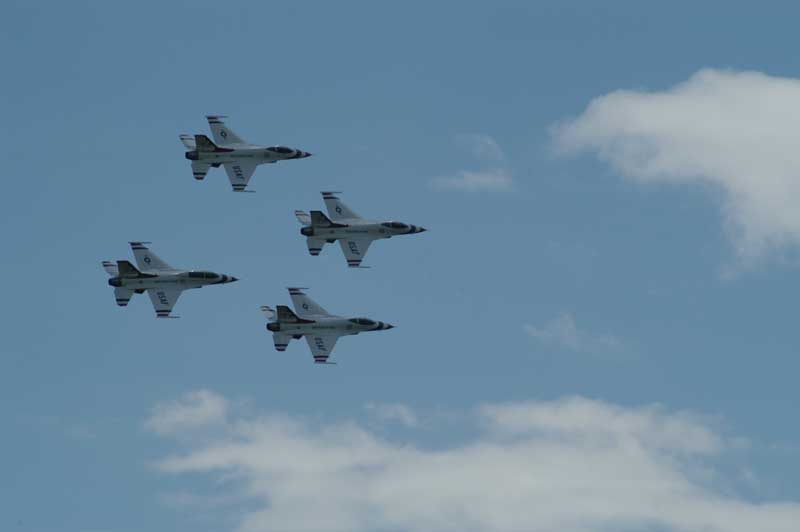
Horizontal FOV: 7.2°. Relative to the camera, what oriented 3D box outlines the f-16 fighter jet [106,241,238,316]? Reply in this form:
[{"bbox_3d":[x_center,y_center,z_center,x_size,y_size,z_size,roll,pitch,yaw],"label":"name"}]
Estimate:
[{"bbox_3d":[-21.770,0.740,625.150,15.000,9.500,4.300,-1,-38,-30],"label":"f-16 fighter jet"}]

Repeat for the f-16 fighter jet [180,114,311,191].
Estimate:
[{"bbox_3d":[-14.590,-11.860,637.430,15.000,9.500,4.300,-1,-35,-31],"label":"f-16 fighter jet"}]

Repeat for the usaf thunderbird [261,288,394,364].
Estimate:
[{"bbox_3d":[-6.280,5.350,629.090,15.000,9.500,4.300,1,-38,-31],"label":"usaf thunderbird"}]

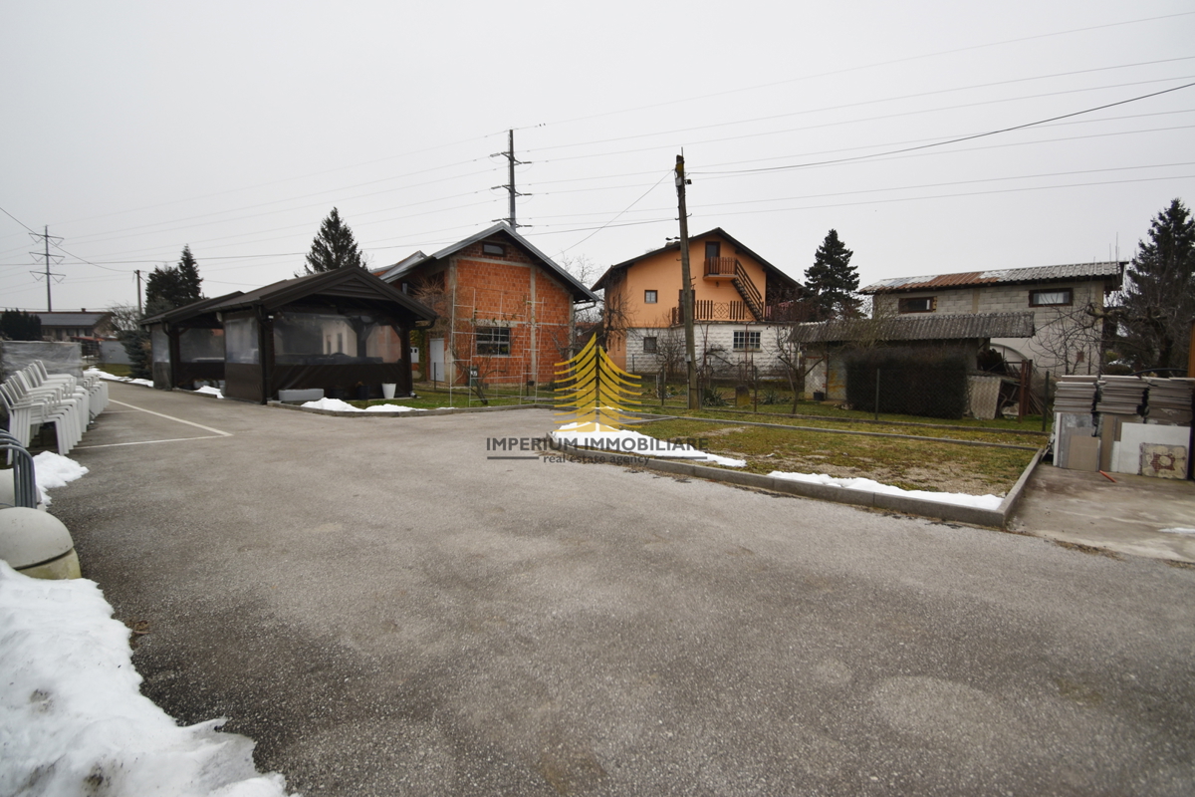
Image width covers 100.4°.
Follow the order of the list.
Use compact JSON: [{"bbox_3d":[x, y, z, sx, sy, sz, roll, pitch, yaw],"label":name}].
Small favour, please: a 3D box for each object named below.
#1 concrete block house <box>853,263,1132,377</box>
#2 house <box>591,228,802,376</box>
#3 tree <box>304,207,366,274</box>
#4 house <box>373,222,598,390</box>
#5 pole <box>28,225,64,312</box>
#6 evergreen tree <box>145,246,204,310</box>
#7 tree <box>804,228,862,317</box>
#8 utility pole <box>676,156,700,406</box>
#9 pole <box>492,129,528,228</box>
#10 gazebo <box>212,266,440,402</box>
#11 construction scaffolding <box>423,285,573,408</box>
[{"bbox_3d":[15.597,-2.840,20.529,7.710,4.950,6.000,4,6,36],"label":"concrete block house"},{"bbox_3d":[6.021,-5.900,34.751,11.637,9.240,10.906,0,4,-8],"label":"house"},{"bbox_3d":[-22.116,-9.104,42.546,6.000,13.922,6.000,-2,5,-27],"label":"tree"},{"bbox_3d":[-7.062,-4.818,29.285,8.850,7.909,11.218,-3,5,-39],"label":"house"},{"bbox_3d":[-110.688,-20.912,101.085,1.000,27.662,5.000,2,5,21],"label":"pole"},{"bbox_3d":[-27.834,-5.754,33.339,3.400,8.648,3.400,-4,6,-39],"label":"evergreen tree"},{"bbox_3d":[15.119,-6.052,32.372,4.100,9.493,4.100,2,5,25],"label":"tree"},{"bbox_3d":[2.209,-2.823,12.356,0.400,6.233,0.350,-3,5,14],"label":"utility pole"},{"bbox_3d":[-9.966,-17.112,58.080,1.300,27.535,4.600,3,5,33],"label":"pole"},{"bbox_3d":[-8.968,-2.026,16.182,5.119,3.968,5.056,4,6,38],"label":"gazebo"},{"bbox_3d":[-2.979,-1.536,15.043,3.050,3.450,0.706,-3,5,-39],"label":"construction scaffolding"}]

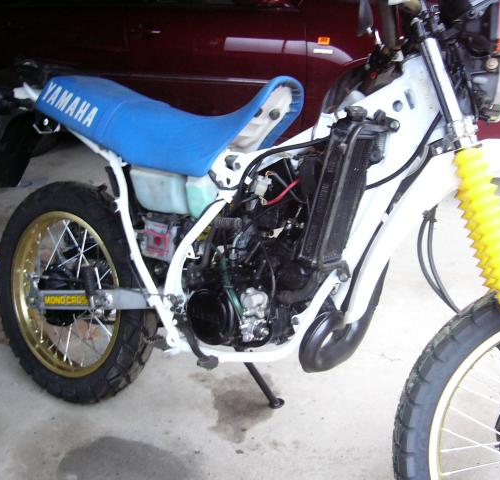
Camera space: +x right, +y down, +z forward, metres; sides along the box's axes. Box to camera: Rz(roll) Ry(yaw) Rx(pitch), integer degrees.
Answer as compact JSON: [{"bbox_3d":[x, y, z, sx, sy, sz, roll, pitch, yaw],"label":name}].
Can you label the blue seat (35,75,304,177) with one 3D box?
[{"bbox_3d":[-0.228,-0.314,1.655,0.785,0.245,0.226,13,12,34],"label":"blue seat"}]

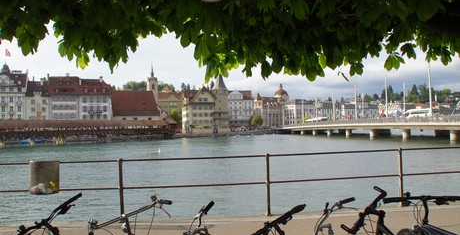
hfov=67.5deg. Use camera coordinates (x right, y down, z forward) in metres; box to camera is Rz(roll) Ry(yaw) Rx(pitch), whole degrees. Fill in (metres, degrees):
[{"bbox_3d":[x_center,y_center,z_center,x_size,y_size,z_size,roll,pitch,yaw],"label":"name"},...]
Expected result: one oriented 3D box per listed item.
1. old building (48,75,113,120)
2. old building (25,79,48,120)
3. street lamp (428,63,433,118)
[{"bbox_3d":[-59.450,-4.340,139.190,22.120,24.400,14.500,-1,-2,-18],"label":"old building"},{"bbox_3d":[-73.290,-3.210,133.860,7.720,22.700,14.000,-1,-2,-18],"label":"old building"},{"bbox_3d":[40.870,-5.020,70.130,0.450,12.000,0.450,-2,-2,-8],"label":"street lamp"}]

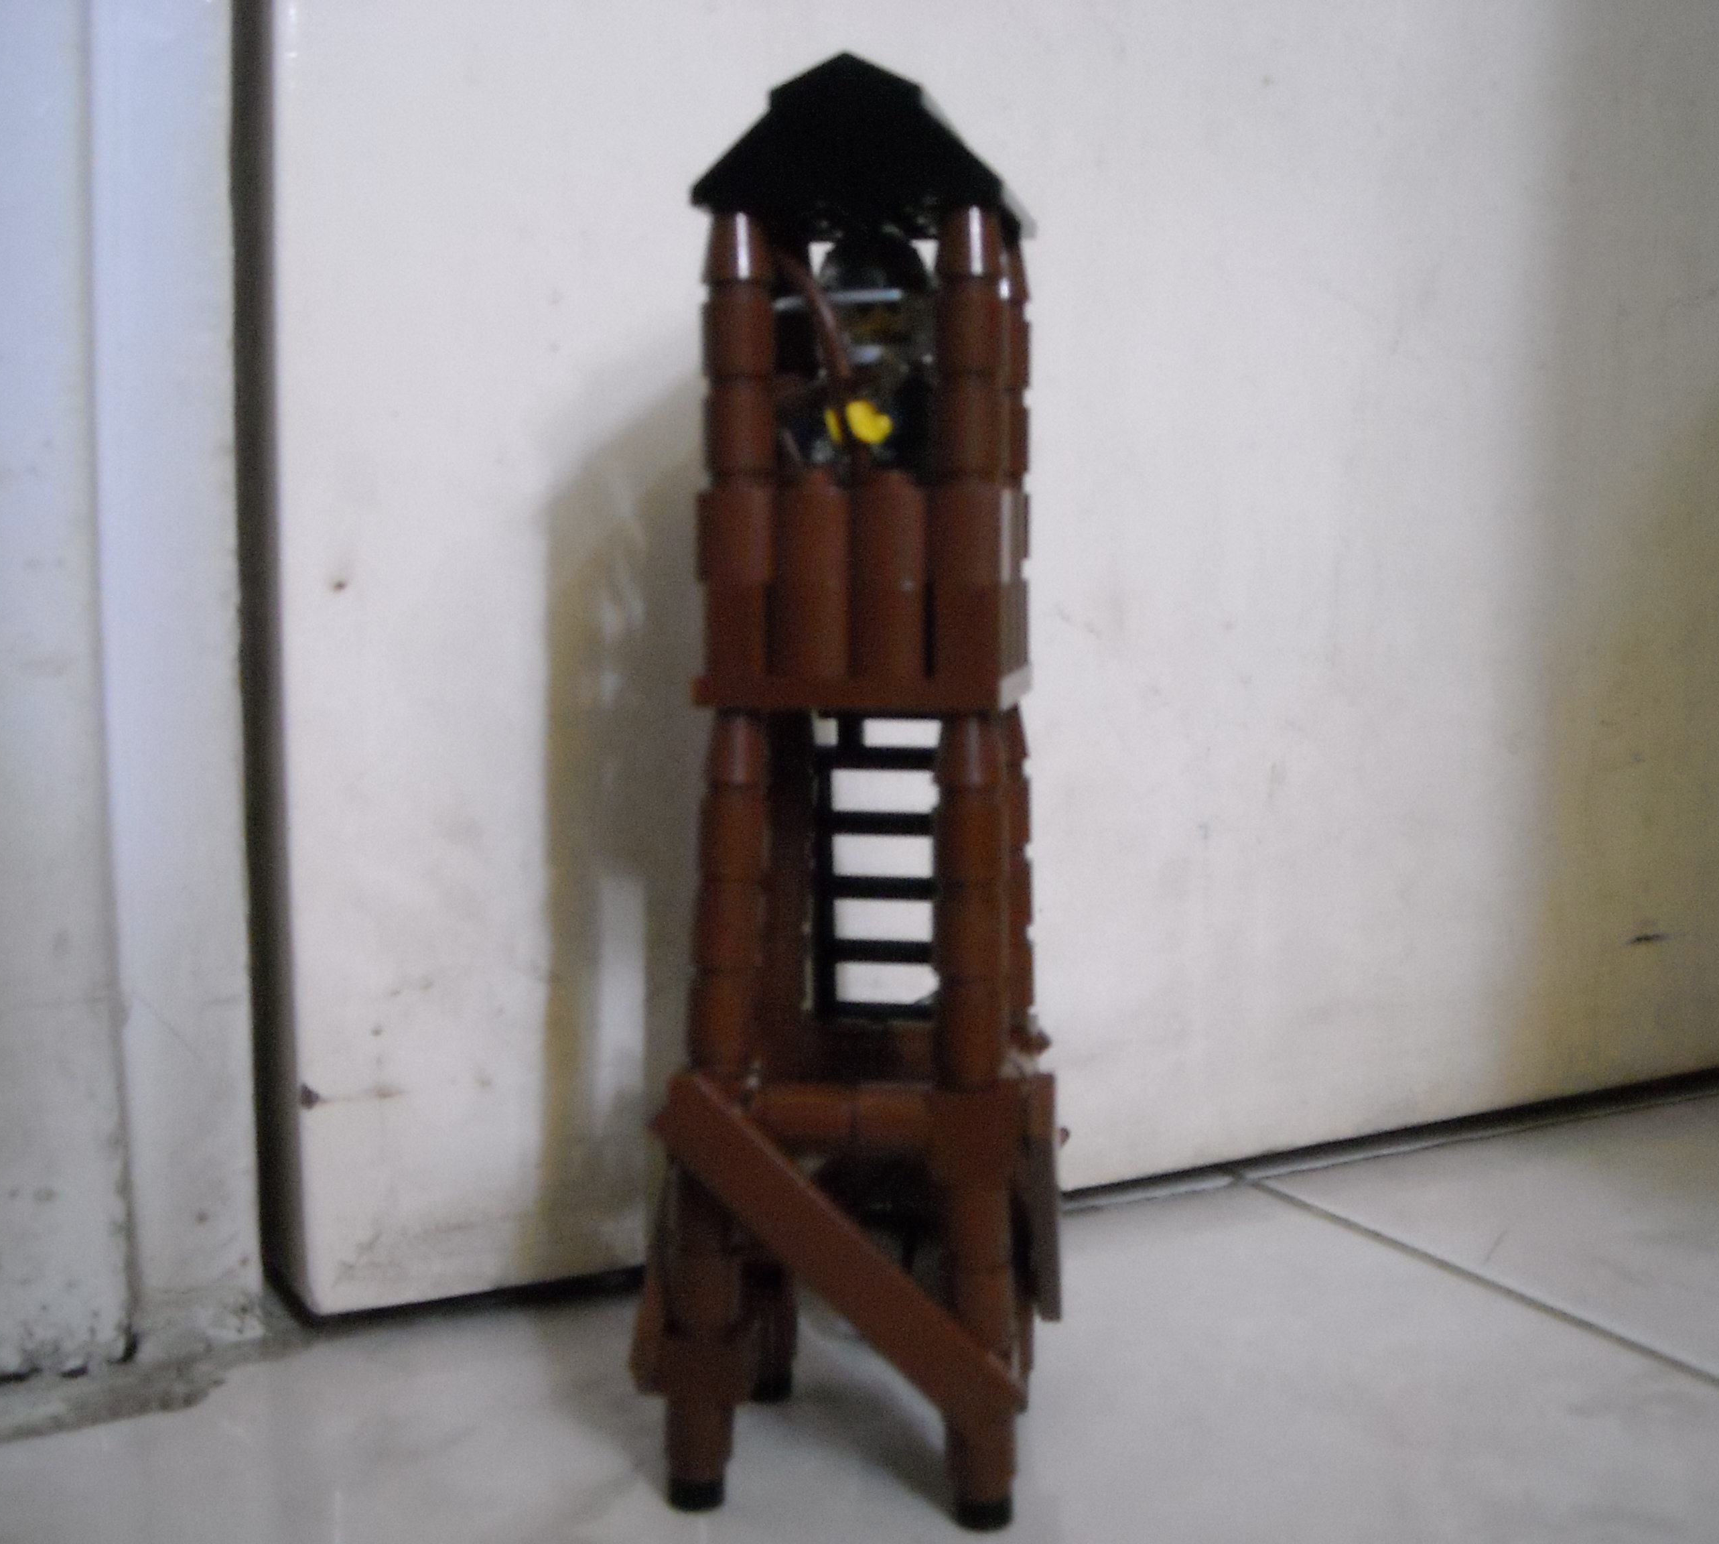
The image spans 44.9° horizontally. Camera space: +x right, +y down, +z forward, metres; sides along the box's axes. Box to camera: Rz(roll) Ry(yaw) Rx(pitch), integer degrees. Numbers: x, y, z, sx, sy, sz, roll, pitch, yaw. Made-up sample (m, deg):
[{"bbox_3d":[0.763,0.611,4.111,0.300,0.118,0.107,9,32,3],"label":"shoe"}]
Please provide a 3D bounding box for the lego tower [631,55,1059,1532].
[{"bbox_3d":[0.000,0.002,0.230,0.043,0.151,0.043,1,6,11],"label":"lego tower"}]

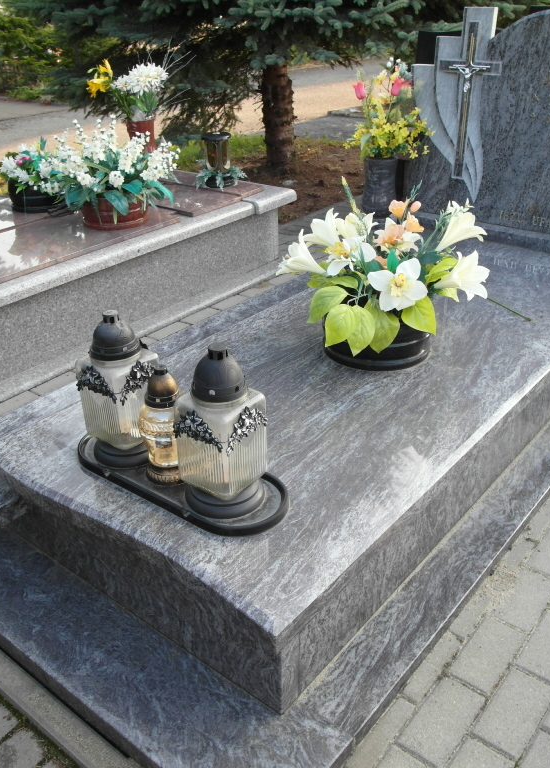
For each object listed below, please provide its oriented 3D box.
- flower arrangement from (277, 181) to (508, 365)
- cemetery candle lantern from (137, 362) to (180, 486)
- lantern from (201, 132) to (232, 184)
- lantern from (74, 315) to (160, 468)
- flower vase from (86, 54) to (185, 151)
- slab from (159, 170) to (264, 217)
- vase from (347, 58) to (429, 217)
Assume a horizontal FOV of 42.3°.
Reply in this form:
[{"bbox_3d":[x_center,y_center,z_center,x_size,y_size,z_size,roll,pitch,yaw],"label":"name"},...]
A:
[{"bbox_3d":[0.326,-0.345,2.145,0.640,0.480,0.520,3,29,9],"label":"flower arrangement"},{"bbox_3d":[-0.265,0.089,1.643,0.100,0.291,0.100,-2,29,1],"label":"cemetery candle lantern"},{"bbox_3d":[-0.290,-1.155,3.648,0.155,0.262,0.155,-2,29,1],"label":"lantern"},{"bbox_3d":[-0.383,0.006,1.712,0.170,0.378,0.170,20,35,35],"label":"lantern"},{"bbox_3d":[-0.774,-1.460,3.865,0.500,0.600,0.400,-2,29,0],"label":"flower vase"},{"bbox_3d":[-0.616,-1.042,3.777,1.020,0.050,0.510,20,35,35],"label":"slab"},{"bbox_3d":[0.536,-1.124,3.265,0.370,0.678,0.330,-2,29,0],"label":"vase"}]

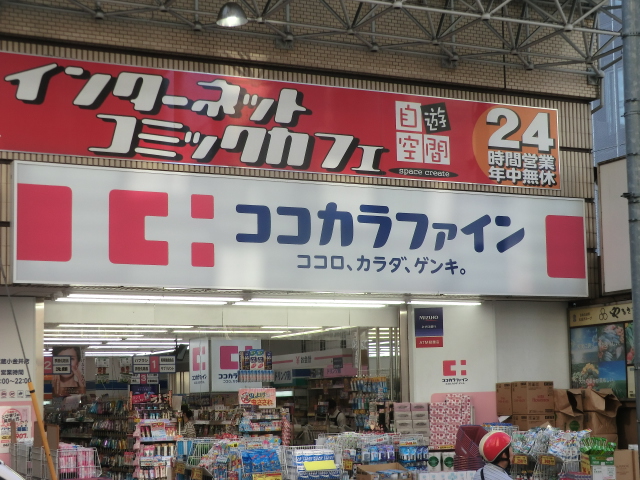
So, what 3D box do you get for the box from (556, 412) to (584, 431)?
[{"bbox_3d":[3.700,2.689,17.671,0.420,0.320,0.320,3,-8,-25],"label":"box"}]

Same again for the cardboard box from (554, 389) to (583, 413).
[{"bbox_3d":[3.633,2.334,17.500,0.380,0.340,0.340,2,-8,-25],"label":"cardboard box"}]

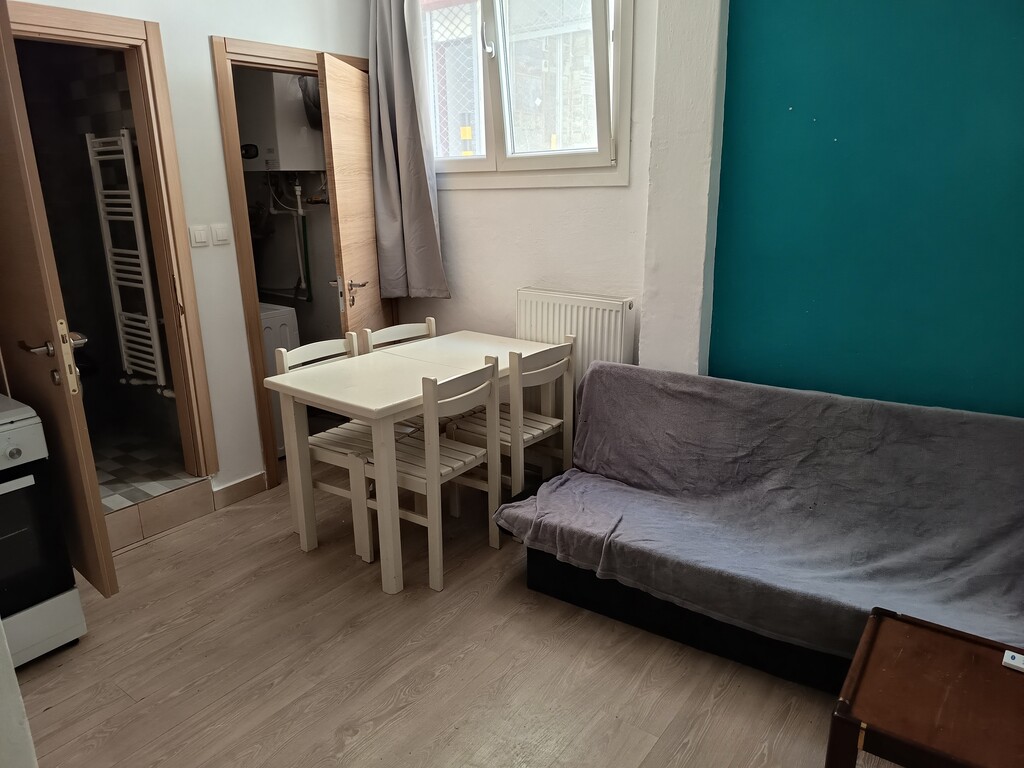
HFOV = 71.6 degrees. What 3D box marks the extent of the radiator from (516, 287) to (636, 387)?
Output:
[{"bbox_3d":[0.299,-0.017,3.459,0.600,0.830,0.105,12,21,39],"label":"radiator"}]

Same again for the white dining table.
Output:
[{"bbox_3d":[-0.352,0.270,3.151,0.643,0.755,1.178,11,20,37],"label":"white dining table"}]

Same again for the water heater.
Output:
[{"bbox_3d":[-1.354,-1.613,4.122,0.430,0.720,0.350,12,20,37],"label":"water heater"}]

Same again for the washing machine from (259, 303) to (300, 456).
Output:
[{"bbox_3d":[-1.587,-0.002,4.008,0.600,0.840,0.550,12,20,37],"label":"washing machine"}]

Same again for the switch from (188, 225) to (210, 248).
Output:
[{"bbox_3d":[-1.369,-0.646,3.116,0.012,0.086,0.083,12,20,37],"label":"switch"}]

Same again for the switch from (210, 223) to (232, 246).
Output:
[{"bbox_3d":[-1.306,-0.671,3.193,0.012,0.086,0.083,12,20,37],"label":"switch"}]

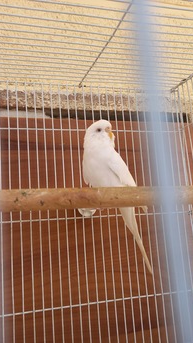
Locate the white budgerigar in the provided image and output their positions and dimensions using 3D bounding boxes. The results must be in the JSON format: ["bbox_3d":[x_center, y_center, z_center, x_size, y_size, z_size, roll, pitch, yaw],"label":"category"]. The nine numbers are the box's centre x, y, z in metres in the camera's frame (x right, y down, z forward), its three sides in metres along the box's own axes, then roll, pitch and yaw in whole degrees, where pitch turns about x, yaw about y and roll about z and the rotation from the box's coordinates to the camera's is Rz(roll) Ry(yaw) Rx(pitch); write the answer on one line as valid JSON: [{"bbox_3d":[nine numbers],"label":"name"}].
[{"bbox_3d":[0.030,0.030,0.363,0.050,0.172,0.087,-13,-13,39],"label":"white budgerigar"}]

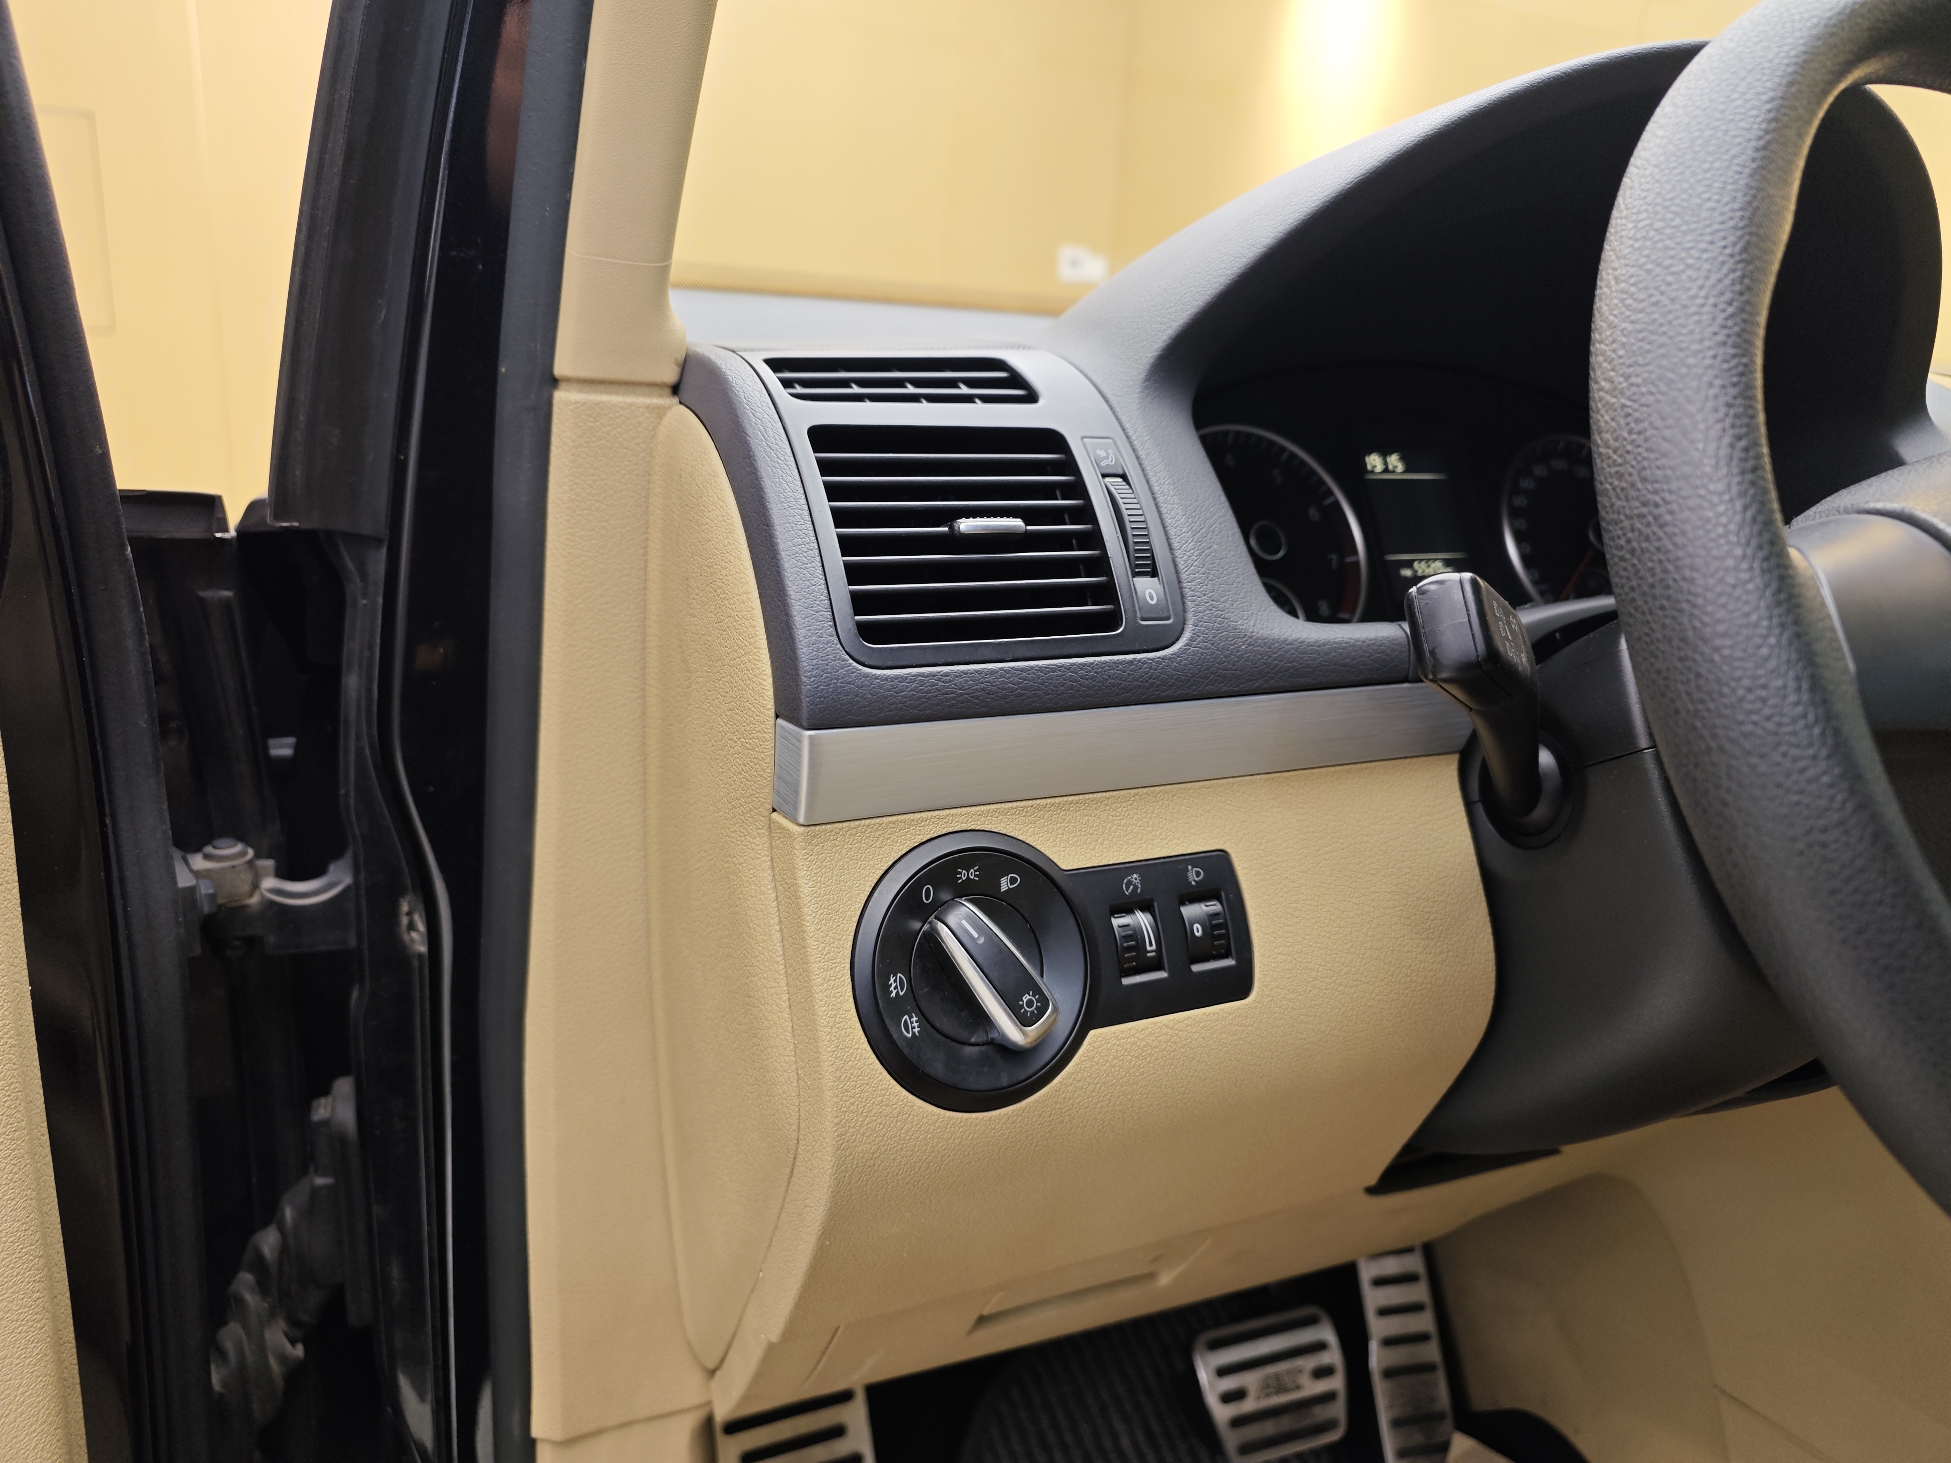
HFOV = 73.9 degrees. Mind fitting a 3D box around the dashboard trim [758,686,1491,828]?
[{"bbox_3d":[0.058,0.002,0.412,0.246,0.029,0.025,-5,15,-24],"label":"dashboard trim"}]

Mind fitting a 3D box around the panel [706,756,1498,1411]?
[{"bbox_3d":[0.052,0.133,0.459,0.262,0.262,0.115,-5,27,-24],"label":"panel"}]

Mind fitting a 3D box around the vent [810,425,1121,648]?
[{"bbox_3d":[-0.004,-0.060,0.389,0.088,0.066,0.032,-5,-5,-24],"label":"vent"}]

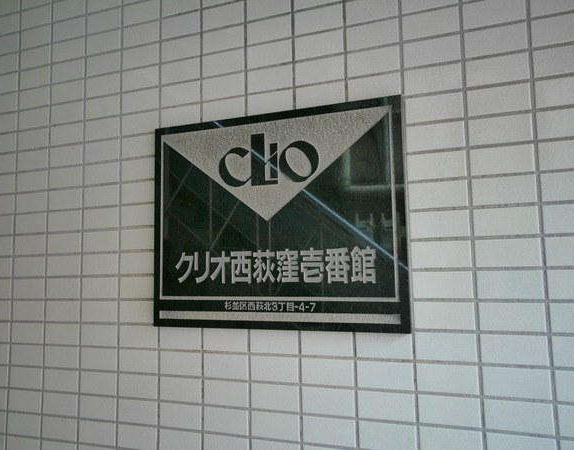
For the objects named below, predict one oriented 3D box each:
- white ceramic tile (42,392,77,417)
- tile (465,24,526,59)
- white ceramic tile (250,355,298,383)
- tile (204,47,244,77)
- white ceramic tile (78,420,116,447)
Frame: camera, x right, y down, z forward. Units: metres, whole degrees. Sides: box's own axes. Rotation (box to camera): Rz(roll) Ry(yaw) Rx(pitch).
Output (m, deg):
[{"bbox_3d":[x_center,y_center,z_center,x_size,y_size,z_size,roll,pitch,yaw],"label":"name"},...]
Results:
[{"bbox_3d":[-0.491,0.391,1.057,0.095,0.045,0.008,-3,-6,20],"label":"white ceramic tile"},{"bbox_3d":[0.346,-0.304,0.806,0.095,0.044,0.008,-3,-6,20],"label":"tile"},{"bbox_3d":[-0.021,0.265,0.892,0.095,0.045,0.008,-3,-6,20],"label":"white ceramic tile"},{"bbox_3d":[-0.127,-0.326,0.979,0.095,0.045,0.008,-3,-6,20],"label":"tile"},{"bbox_3d":[-0.394,0.433,1.017,0.095,0.045,0.008,-3,-6,20],"label":"white ceramic tile"}]

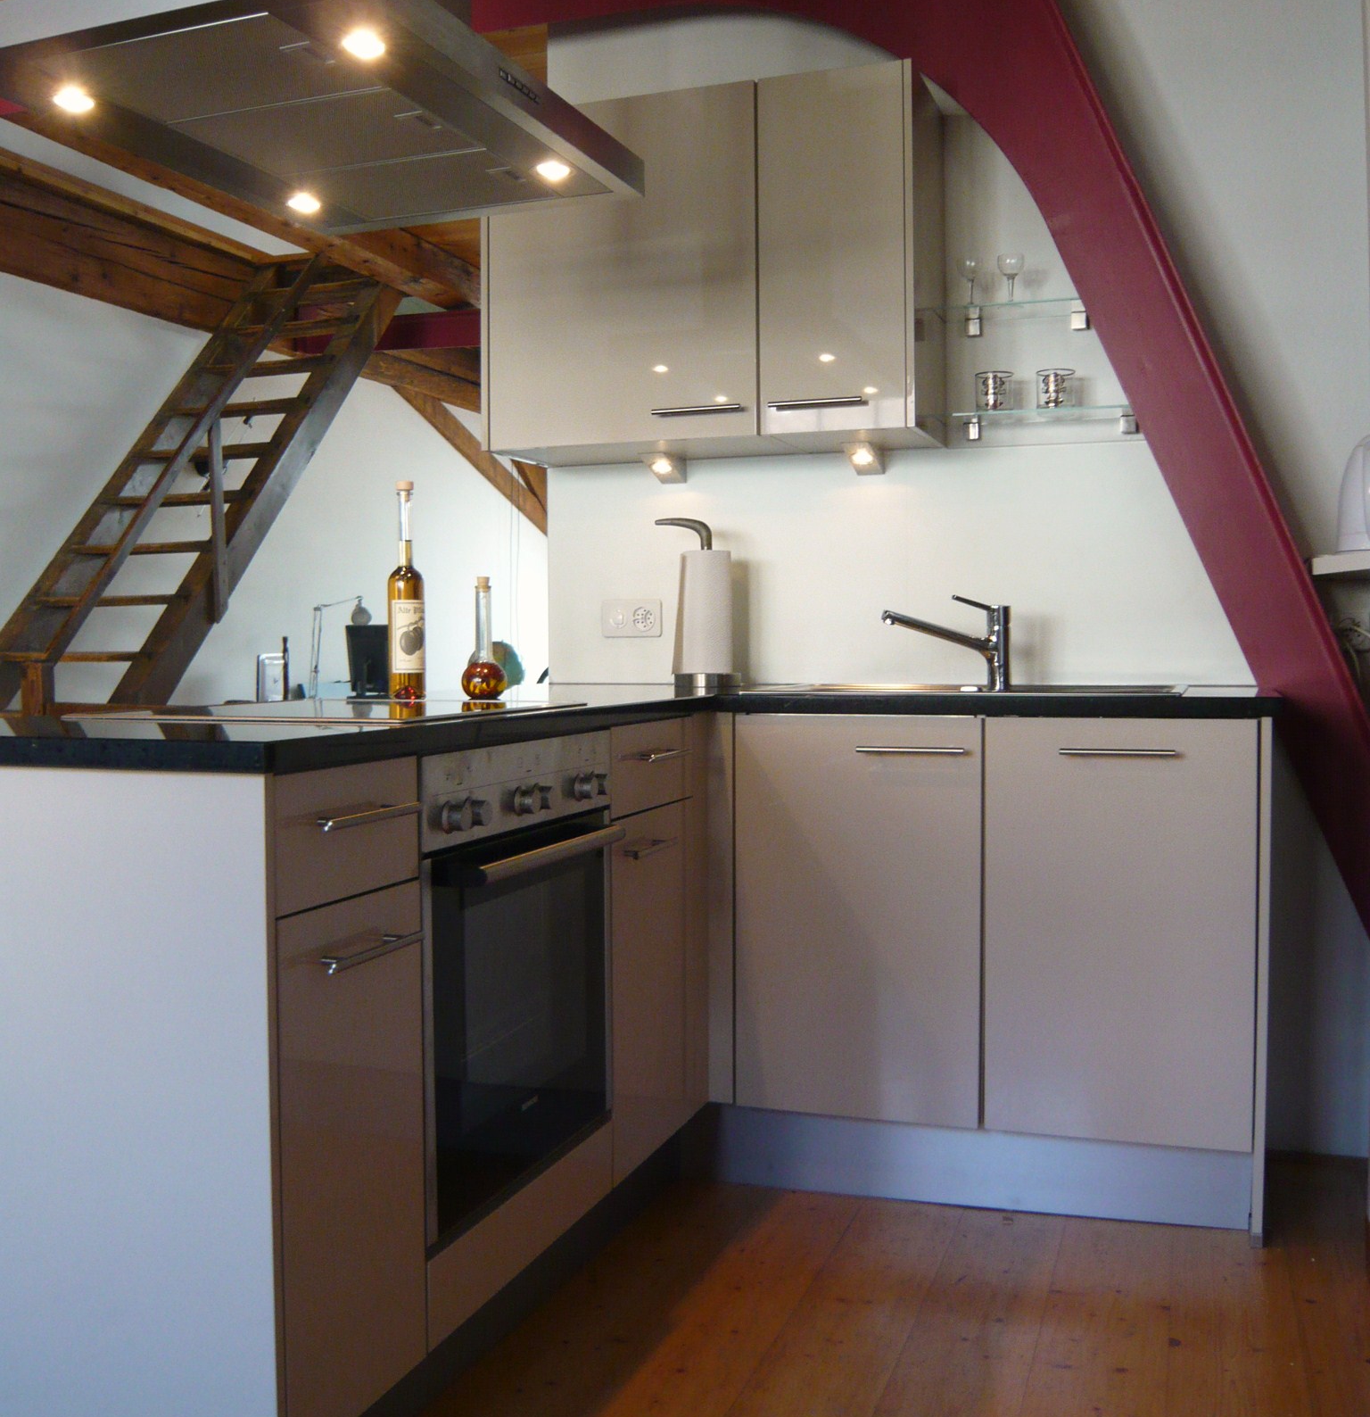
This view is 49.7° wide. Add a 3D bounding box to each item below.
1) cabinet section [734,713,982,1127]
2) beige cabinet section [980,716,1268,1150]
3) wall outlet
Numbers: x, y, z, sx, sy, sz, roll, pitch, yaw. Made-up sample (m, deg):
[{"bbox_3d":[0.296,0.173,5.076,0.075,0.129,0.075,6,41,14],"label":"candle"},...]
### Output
[{"bbox_3d":[0.400,0.368,2.936,0.453,0.722,0.580,0,2,19],"label":"cabinet section"},{"bbox_3d":[0.827,0.371,2.792,0.450,0.722,0.580,0,2,19],"label":"beige cabinet section"},{"bbox_3d":[-0.124,-0.207,3.409,0.148,0.088,0.014,0,2,19],"label":"wall outlet"}]

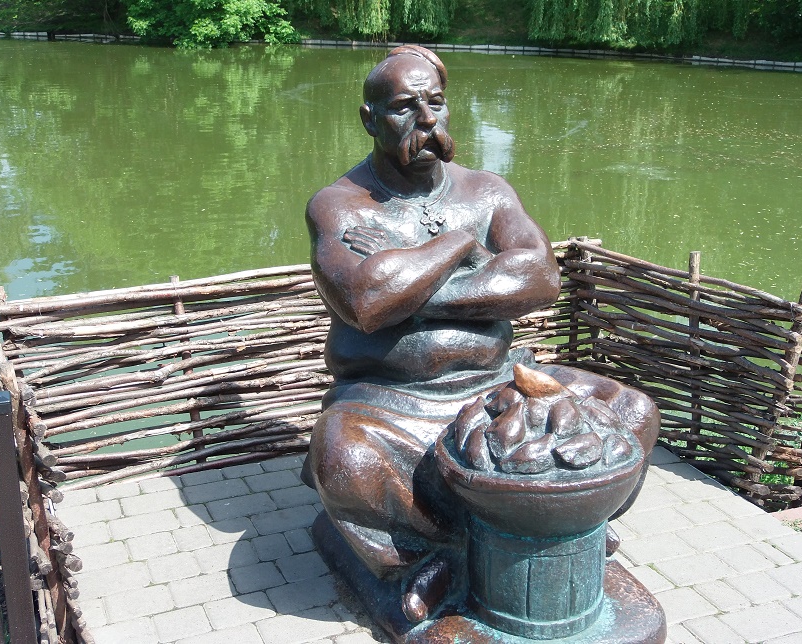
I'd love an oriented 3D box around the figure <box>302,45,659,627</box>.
[{"bbox_3d":[0.157,-0.055,2.465,0.790,1.175,0.770,-6,19,-21],"label":"figure"}]

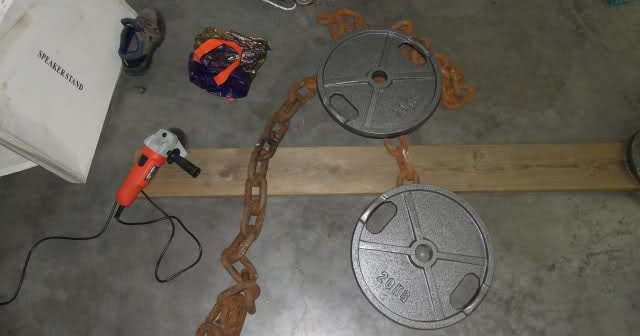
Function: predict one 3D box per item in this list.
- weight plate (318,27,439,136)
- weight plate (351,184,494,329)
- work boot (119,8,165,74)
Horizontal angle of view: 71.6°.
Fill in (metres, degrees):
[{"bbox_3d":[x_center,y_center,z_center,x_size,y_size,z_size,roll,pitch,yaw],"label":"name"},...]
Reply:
[{"bbox_3d":[0.219,-0.314,1.647,0.450,0.040,0.450,0,67,1],"label":"weight plate"},{"bbox_3d":[0.325,0.276,1.422,0.450,0.040,0.450,0,75,-2],"label":"weight plate"},{"bbox_3d":[-0.704,-0.528,1.750,0.110,0.115,0.290,7,68,3],"label":"work boot"}]

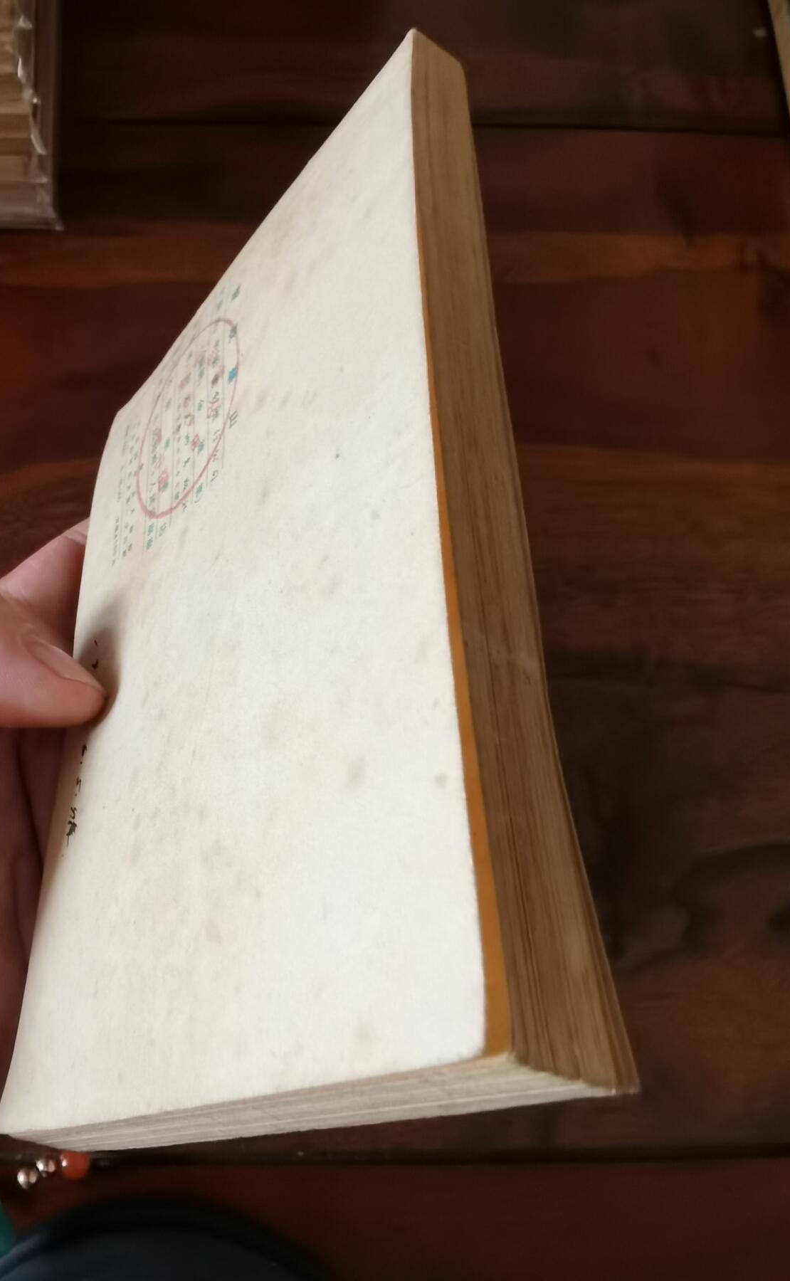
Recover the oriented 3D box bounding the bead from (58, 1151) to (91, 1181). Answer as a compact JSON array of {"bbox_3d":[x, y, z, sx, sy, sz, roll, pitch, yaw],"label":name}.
[{"bbox_3d":[-0.080,0.131,0.250,0.007,0.007,0.007,0,49,0],"label":"bead"}]

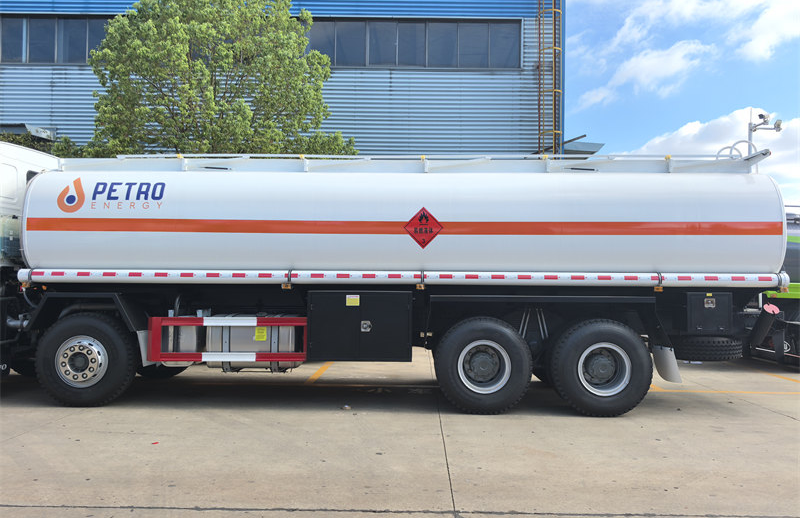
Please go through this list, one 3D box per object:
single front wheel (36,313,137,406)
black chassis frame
[{"bbox_3d":[-3.659,1.190,7.040,1.090,1.090,0.300,1,-1,1],"label":"single front wheel"},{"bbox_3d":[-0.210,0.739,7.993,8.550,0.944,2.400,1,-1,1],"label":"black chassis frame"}]

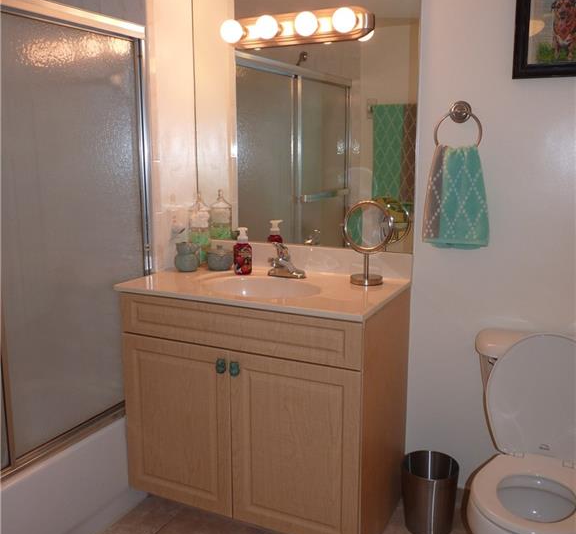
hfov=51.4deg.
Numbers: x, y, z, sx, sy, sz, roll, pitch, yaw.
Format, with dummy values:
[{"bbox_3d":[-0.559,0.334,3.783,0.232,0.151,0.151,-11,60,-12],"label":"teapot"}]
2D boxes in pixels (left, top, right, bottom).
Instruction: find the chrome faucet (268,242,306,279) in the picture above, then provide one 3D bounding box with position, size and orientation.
[{"bbox_3d":[-0.031,-0.023,2.224,0.157,0.133,0.180,5,12,25],"label":"chrome faucet"}]

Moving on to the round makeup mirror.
[{"bbox_3d":[0.277,-0.083,2.096,0.190,0.298,0.120,3,11,15],"label":"round makeup mirror"}]

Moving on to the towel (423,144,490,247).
[{"bbox_3d":[0.563,-0.229,1.993,0.216,0.344,0.060,5,12,25],"label":"towel"}]

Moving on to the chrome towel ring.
[{"bbox_3d":[0.565,-0.453,1.978,0.154,0.180,0.065,5,12,25],"label":"chrome towel ring"}]

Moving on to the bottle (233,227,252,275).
[{"bbox_3d":[-0.171,-0.059,2.282,0.070,0.182,0.070,-1,11,-6],"label":"bottle"}]

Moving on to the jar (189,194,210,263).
[{"bbox_3d":[-0.353,-0.146,2.432,0.086,0.298,0.086,0,11,0],"label":"jar"}]

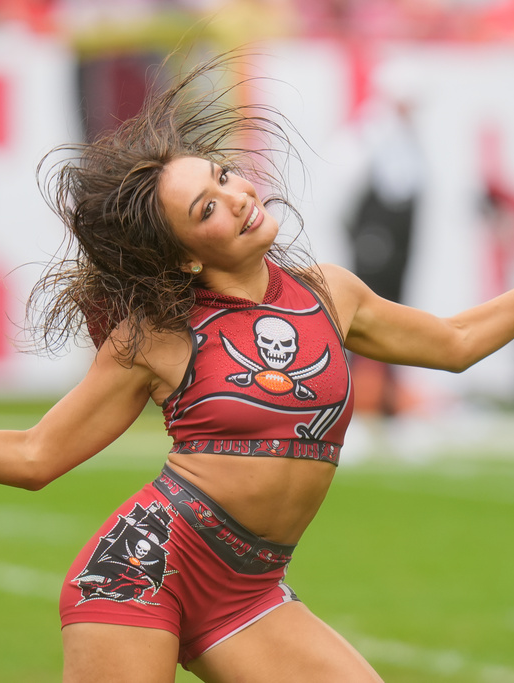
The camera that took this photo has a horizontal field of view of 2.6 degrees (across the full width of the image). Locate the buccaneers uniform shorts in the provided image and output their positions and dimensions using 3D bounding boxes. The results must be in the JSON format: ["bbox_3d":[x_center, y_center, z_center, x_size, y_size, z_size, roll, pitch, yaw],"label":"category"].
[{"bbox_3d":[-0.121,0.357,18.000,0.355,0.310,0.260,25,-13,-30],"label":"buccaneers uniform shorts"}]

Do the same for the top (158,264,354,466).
[{"bbox_3d":[0.002,0.033,18.000,0.300,0.325,0.240,3,-4,-20],"label":"top"}]

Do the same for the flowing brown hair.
[{"bbox_3d":[-0.120,-0.214,18.050,0.470,0.490,0.360,0,1,-15],"label":"flowing brown hair"}]

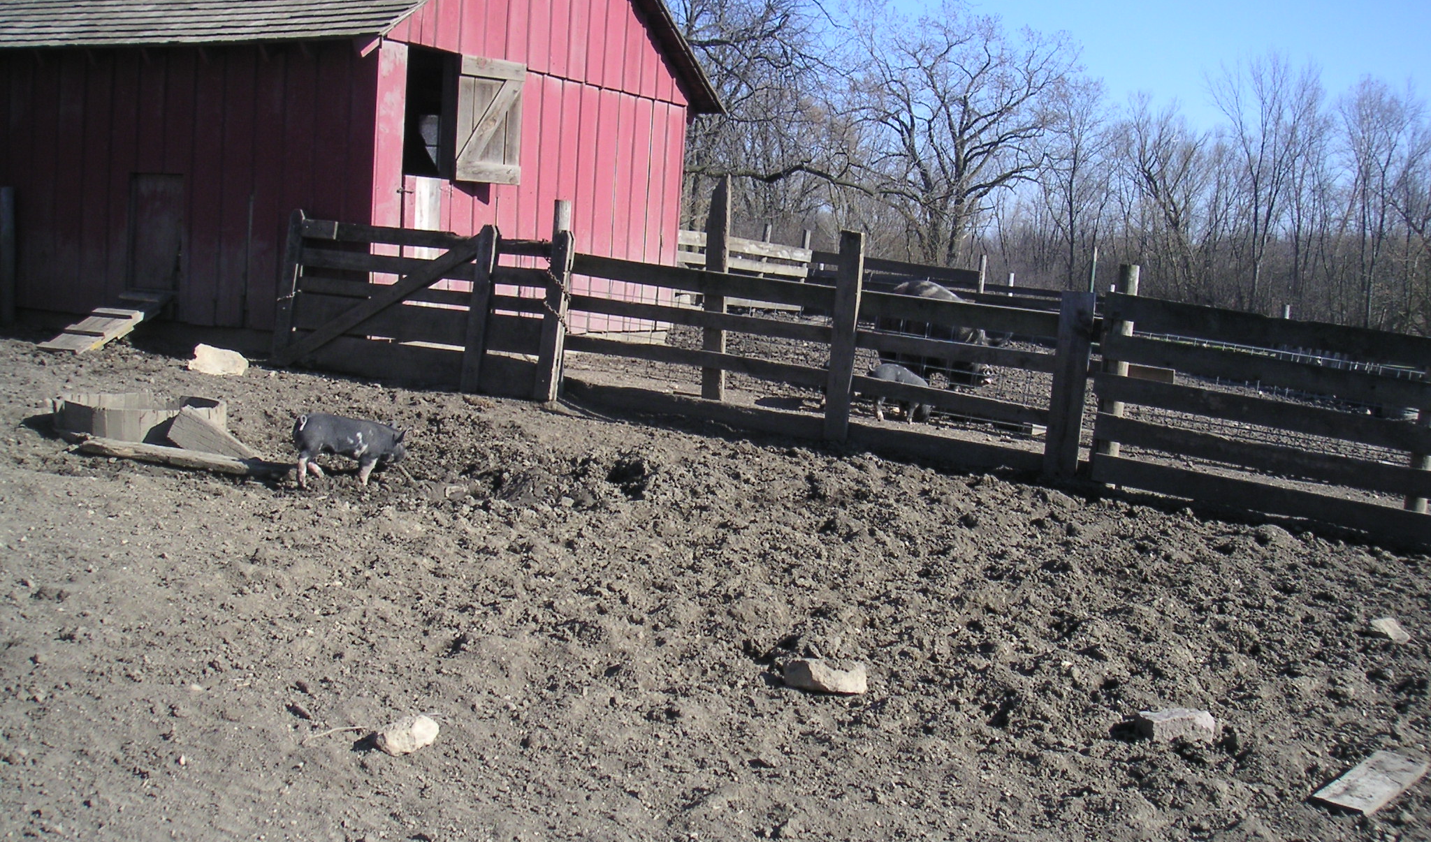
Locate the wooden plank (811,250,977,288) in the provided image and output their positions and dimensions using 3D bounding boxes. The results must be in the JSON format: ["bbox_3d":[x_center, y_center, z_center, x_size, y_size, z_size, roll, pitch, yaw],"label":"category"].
[{"bbox_3d":[2.370,-2.044,20.900,2.420,0.155,0.040,11,8,30],"label":"wooden plank"}]

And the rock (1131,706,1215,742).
[{"bbox_3d":[1.304,0.866,4.463,0.185,0.075,0.125,1,8,-1],"label":"rock"}]

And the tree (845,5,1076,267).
[{"bbox_3d":[8.592,-9.884,55.000,7.800,9.200,7.200,4,6,8],"label":"tree"}]

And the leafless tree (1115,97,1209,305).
[{"bbox_3d":[16.553,-8.235,58.000,3.300,7.600,3.200,5,6,15],"label":"leafless tree"}]

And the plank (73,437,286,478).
[{"bbox_3d":[-2.803,0.193,8.214,1.220,0.080,0.180,5,9,21],"label":"plank"}]

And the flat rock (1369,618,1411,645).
[{"bbox_3d":[2.665,0.830,6.200,0.145,0.070,0.110,6,6,24],"label":"flat rock"}]

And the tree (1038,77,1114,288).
[{"bbox_3d":[13.312,-8.772,58.000,2.700,7.800,2.700,4,6,12],"label":"tree"}]

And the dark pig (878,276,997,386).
[{"bbox_3d":[1.789,-0.695,12.600,0.450,0.870,1.400,0,7,-31],"label":"dark pig"}]

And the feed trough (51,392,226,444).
[{"bbox_3d":[-3.371,-0.016,9.188,0.950,0.190,0.820,-2,9,-20],"label":"feed trough"}]

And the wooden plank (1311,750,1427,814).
[{"bbox_3d":[1.725,0.948,4.137,0.132,0.024,0.490,9,11,41],"label":"wooden plank"}]

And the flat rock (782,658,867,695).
[{"bbox_3d":[0.334,0.785,4.815,0.240,0.080,0.130,1,8,-4],"label":"flat rock"}]

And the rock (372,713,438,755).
[{"bbox_3d":[-0.828,0.843,4.209,0.155,0.080,0.115,-2,9,-24],"label":"rock"}]

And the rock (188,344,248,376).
[{"bbox_3d":[-3.511,-0.434,11.100,0.390,0.180,0.260,2,6,-18],"label":"rock"}]

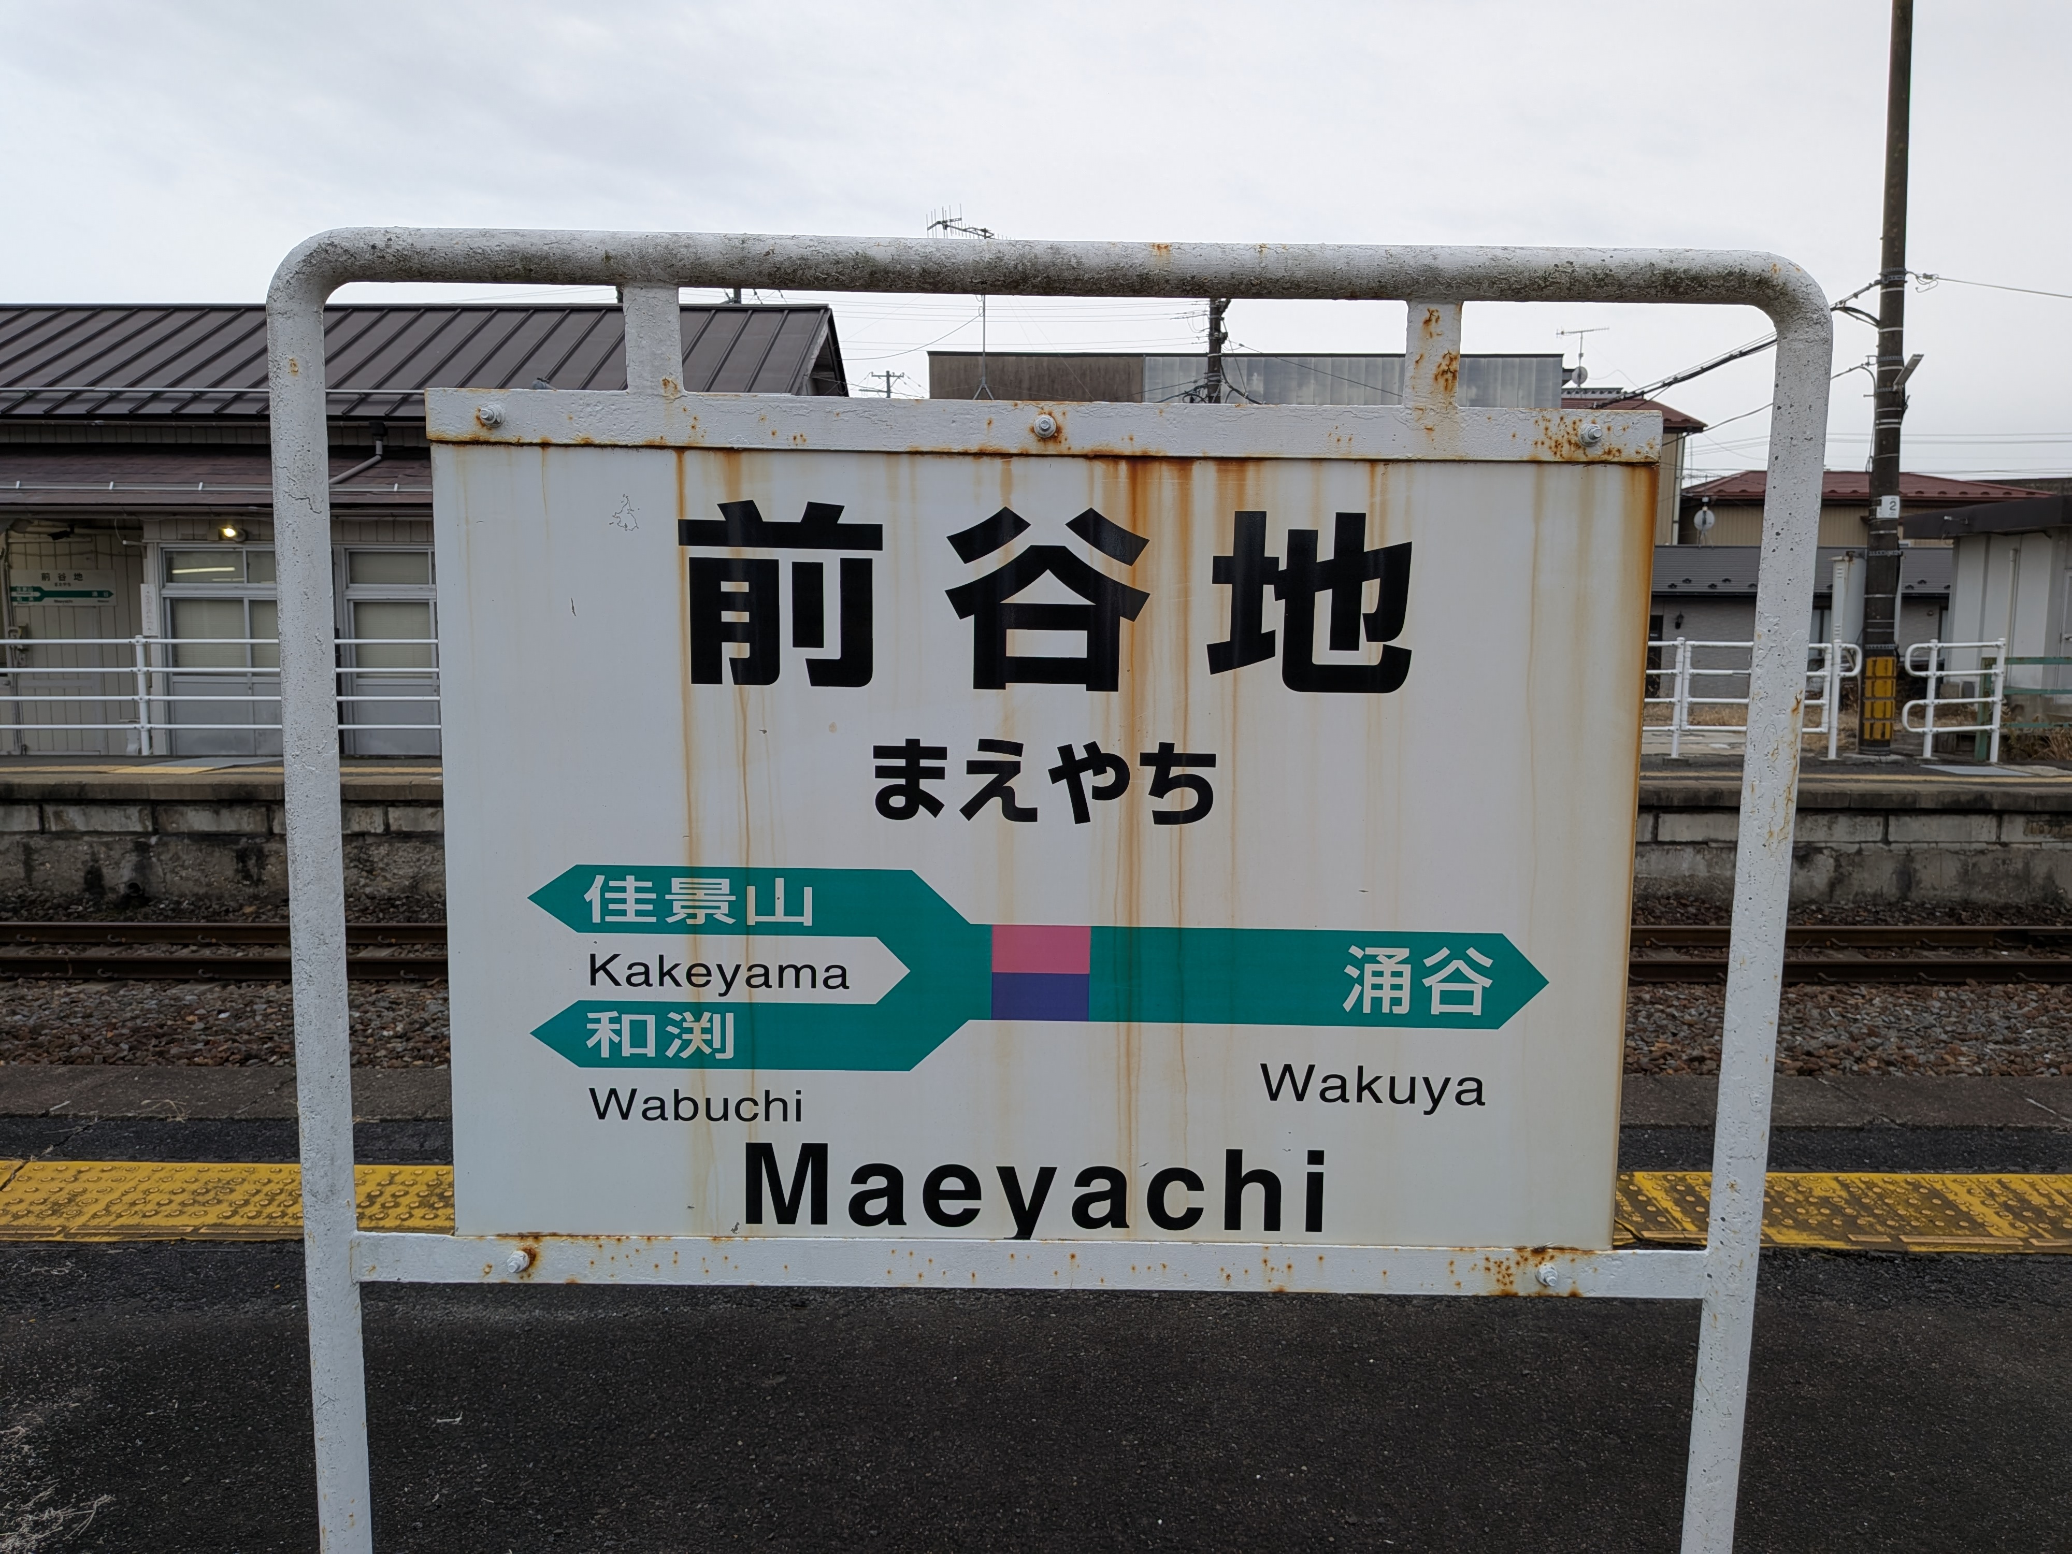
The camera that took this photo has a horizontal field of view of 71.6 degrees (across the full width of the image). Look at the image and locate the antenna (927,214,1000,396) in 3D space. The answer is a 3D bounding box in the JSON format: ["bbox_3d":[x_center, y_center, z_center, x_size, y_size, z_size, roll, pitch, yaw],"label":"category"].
[{"bbox_3d":[-0.620,-5.660,17.700,1.300,2.350,0.650,-5,8,-44],"label":"antenna"}]

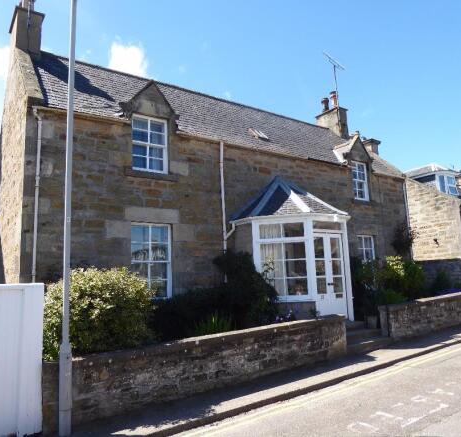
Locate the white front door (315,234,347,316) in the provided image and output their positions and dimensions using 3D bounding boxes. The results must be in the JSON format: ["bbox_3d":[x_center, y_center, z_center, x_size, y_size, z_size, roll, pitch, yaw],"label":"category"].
[{"bbox_3d":[2.610,1.421,10.716,1.150,2.100,0.080,5,-13,-34],"label":"white front door"}]

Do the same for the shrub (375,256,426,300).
[{"bbox_3d":[5.084,1.898,12.689,1.500,1.500,1.400,5,-13,-34],"label":"shrub"}]

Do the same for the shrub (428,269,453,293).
[{"bbox_3d":[7.321,2.226,14.616,0.900,1.000,0.800,5,-13,-34],"label":"shrub"}]

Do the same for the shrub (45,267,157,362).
[{"bbox_3d":[-1.870,1.331,5.964,1.550,1.300,1.400,5,-13,-34],"label":"shrub"}]

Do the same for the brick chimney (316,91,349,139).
[{"bbox_3d":[4.635,-4.558,19.198,0.700,2.200,1.330,5,-13,-34],"label":"brick chimney"}]

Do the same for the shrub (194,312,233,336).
[{"bbox_3d":[-0.258,1.795,7.051,0.700,0.550,0.500,5,-13,-34],"label":"shrub"}]

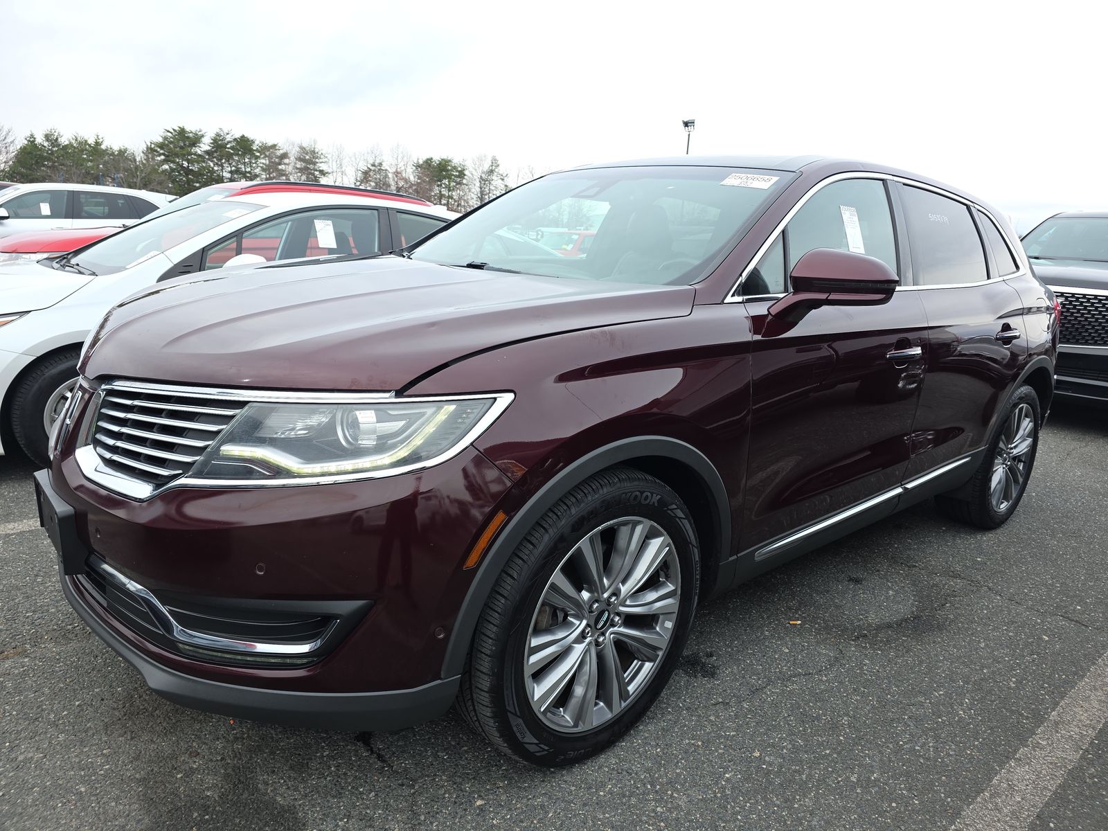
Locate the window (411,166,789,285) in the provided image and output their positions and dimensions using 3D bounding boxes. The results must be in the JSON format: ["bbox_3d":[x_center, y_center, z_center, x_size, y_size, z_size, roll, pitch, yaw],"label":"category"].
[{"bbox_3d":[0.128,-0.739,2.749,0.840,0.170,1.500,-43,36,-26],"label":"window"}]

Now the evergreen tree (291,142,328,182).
[{"bbox_3d":[-32.733,-29.251,98.844,5.200,14.000,5.200,-1,13,-18],"label":"evergreen tree"}]

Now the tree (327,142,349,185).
[{"bbox_3d":[-29.183,-29.421,99.905,3.800,14.100,3.800,-1,13,-16],"label":"tree"}]

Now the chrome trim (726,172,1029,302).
[{"bbox_3d":[1.385,-0.675,2.833,2.520,0.450,0.170,-8,16,-40],"label":"chrome trim"}]

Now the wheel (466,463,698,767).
[{"bbox_3d":[0.068,0.480,1.893,0.740,0.740,0.250,-8,16,-40],"label":"wheel"}]

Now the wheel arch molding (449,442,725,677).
[{"bbox_3d":[0.131,0.267,1.770,0.920,0.450,0.130,-8,16,-40],"label":"wheel arch molding"}]

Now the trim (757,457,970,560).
[{"bbox_3d":[1.209,0.300,2.696,1.640,0.065,0.040,-8,16,-40],"label":"trim"}]

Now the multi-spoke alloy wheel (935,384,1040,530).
[{"bbox_3d":[2.214,0.178,3.742,0.740,0.740,0.250,-8,16,-40],"label":"multi-spoke alloy wheel"}]

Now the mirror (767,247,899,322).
[{"bbox_3d":[0.786,-0.368,2.083,0.270,0.200,0.220,-8,16,-40],"label":"mirror"}]

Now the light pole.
[{"bbox_3d":[9.971,-16.712,56.939,0.950,11.600,0.900,5,13,9],"label":"light pole"}]

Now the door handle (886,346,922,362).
[{"bbox_3d":[1.230,-0.218,2.595,0.245,0.040,0.050,-8,16,-40],"label":"door handle"}]

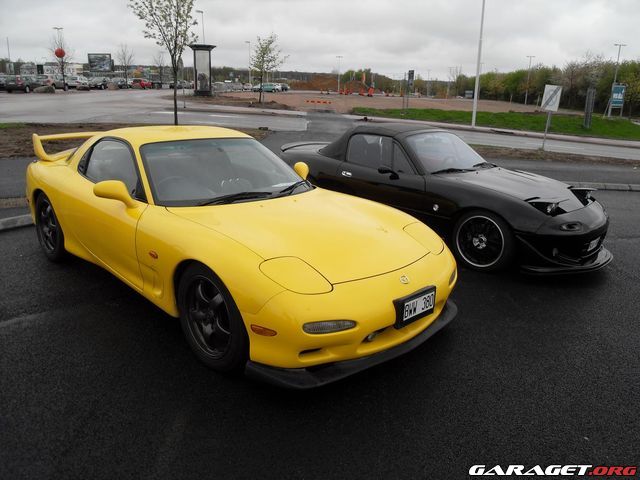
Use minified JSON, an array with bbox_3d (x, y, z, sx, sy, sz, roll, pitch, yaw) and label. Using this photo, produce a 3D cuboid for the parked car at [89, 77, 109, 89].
[{"bbox_3d":[-25.922,-18.440,61.000,1.750,1.480,4.300,0,16,-6],"label":"parked car"}]

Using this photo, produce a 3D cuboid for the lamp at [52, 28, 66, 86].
[{"bbox_3d":[-32.394,-22.788,64.990,1.300,7.240,0.400,2,16,0],"label":"lamp"}]

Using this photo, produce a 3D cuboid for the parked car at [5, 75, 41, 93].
[{"bbox_3d":[-25.972,-13.726,45.579,1.780,1.480,4.400,0,17,-7],"label":"parked car"}]

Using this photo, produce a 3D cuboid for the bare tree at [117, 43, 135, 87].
[{"bbox_3d":[-23.806,-21.255,63.248,2.200,5.390,2.200,2,16,0],"label":"bare tree"}]

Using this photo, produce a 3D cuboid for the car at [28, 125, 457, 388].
[{"bbox_3d":[-0.905,-0.278,4.214,4.240,1.230,1.780,18,22,42],"label":"car"}]

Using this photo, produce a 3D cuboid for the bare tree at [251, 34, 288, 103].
[{"bbox_3d":[-4.004,-13.733,41.870,2.900,5.300,2.900,2,17,0],"label":"bare tree"}]

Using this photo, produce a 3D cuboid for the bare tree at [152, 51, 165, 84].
[{"bbox_3d":[-23.243,-24.476,74.286,1.900,5.120,1.900,2,16,0],"label":"bare tree"}]

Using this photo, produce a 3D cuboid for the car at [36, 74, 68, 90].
[{"bbox_3d":[-28.366,-16.733,55.000,1.780,1.500,4.400,3,16,4],"label":"car"}]

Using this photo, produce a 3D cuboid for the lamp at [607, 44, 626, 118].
[{"bbox_3d":[28.947,-15.618,50.307,1.300,6.600,0.300,2,17,0],"label":"lamp"}]

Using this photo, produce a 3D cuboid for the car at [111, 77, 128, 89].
[{"bbox_3d":[-30.083,-23.541,77.869,1.750,1.460,4.300,2,17,0],"label":"car"}]

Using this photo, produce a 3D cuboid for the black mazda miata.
[{"bbox_3d":[1.188,-0.652,5.828,3.970,1.220,1.680,16,21,39],"label":"black mazda miata"}]

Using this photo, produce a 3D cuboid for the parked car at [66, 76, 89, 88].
[{"bbox_3d":[-28.973,-18.767,62.061,1.770,1.460,4.500,0,17,-8],"label":"parked car"}]

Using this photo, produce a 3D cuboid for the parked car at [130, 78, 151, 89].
[{"bbox_3d":[-26.974,-23.699,78.829,1.720,1.450,4.100,3,17,1],"label":"parked car"}]

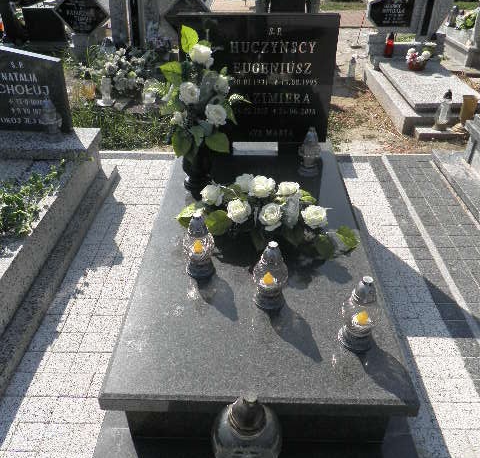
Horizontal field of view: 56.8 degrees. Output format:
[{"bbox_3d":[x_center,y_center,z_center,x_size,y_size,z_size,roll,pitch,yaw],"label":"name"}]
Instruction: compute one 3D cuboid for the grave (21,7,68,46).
[{"bbox_3d":[-2.372,-2.487,5.428,0.500,0.440,0.150,1,35,1],"label":"grave"}]

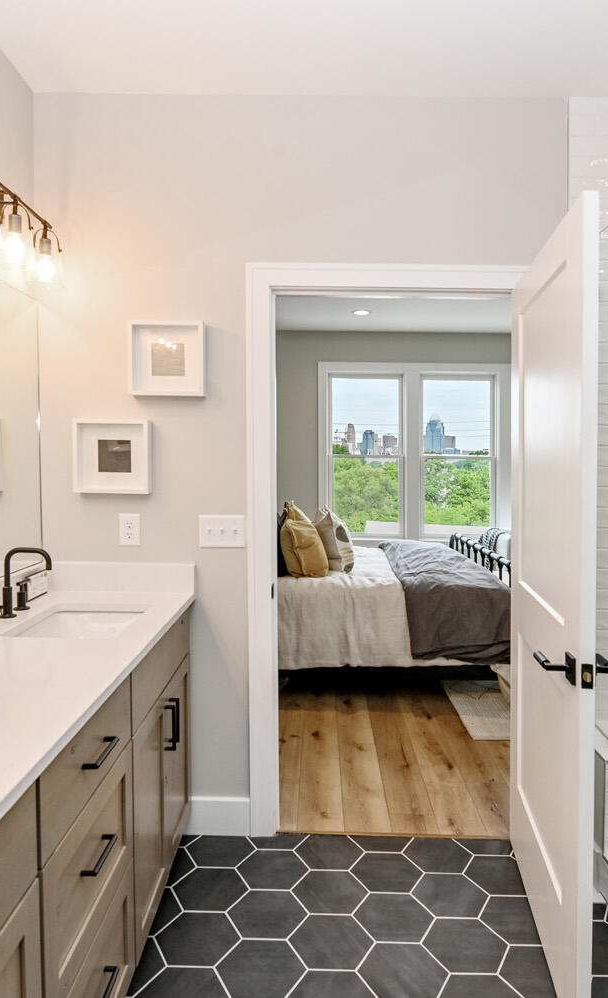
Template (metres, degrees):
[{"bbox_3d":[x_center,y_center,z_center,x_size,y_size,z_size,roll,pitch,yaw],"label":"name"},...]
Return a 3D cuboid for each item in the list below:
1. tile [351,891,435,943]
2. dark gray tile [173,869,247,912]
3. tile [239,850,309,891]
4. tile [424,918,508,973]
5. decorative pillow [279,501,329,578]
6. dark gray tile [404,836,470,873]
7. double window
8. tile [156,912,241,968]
[{"bbox_3d":[0.272,1.266,1.886,0.250,0.010,0.217,0,1,1],"label":"tile"},{"bbox_3d":[-0.297,1.262,2.011,0.250,0.010,0.217,0,1,1],"label":"dark gray tile"},{"bbox_3d":[-0.103,1.276,2.147,0.252,0.012,0.218,0,2,2],"label":"tile"},{"bbox_3d":[0.464,1.290,1.797,0.252,0.012,0.218,0,2,2],"label":"tile"},{"bbox_3d":[0.004,0.278,4.300,0.190,0.500,0.500,-17,-2,14],"label":"decorative pillow"},{"bbox_3d":[0.477,1.276,2.241,0.252,0.012,0.218,0,2,2],"label":"dark gray tile"},{"bbox_3d":[1.010,-0.428,5.690,1.745,1.640,0.100,0,1,1],"label":"double window"},{"bbox_3d":[-0.305,1.286,1.819,0.252,0.012,0.218,0,2,2],"label":"tile"}]

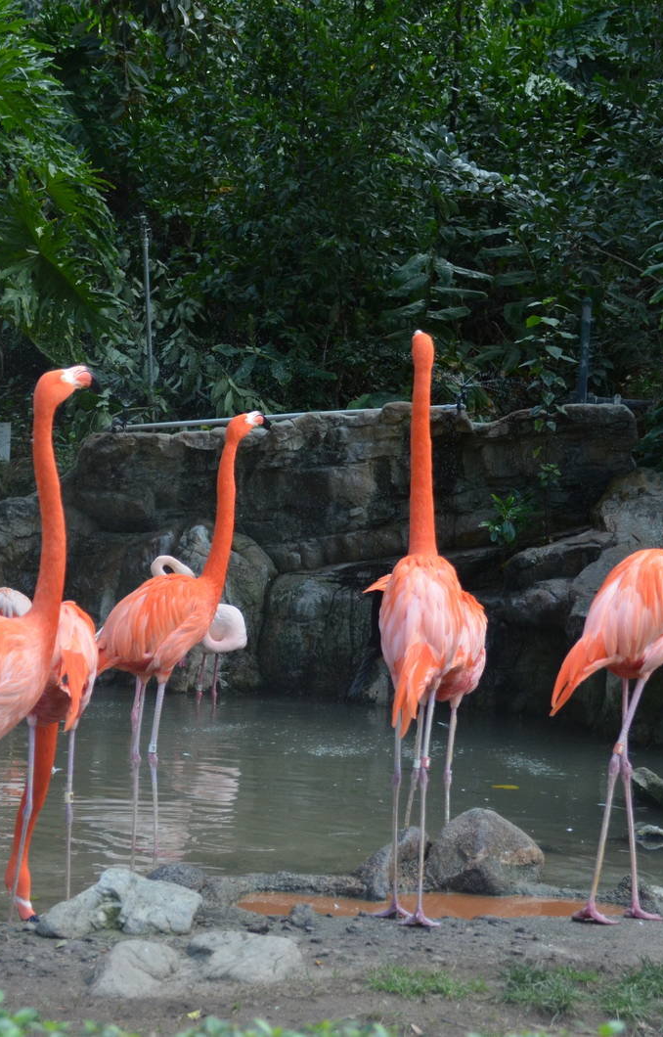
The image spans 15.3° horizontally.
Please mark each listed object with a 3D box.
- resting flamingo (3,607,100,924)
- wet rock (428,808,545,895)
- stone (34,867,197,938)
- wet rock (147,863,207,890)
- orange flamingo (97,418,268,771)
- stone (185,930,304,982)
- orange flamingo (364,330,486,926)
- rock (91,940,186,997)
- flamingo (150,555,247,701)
[{"bbox_3d":[-0.644,0.576,5.700,0.220,0.750,0.470,0,1,-16],"label":"resting flamingo"},{"bbox_3d":[0.374,0.812,6.030,0.290,0.210,0.240,0,1,0],"label":"wet rock"},{"bbox_3d":[-0.472,0.853,5.470,0.360,0.140,0.250,0,1,0],"label":"stone"},{"bbox_3d":[-0.371,0.869,5.930,0.150,0.090,0.130,0,1,0],"label":"wet rock"},{"bbox_3d":[-0.456,0.344,7.350,0.550,1.280,0.270,-2,4,-28],"label":"orange flamingo"},{"bbox_3d":[-0.172,0.885,4.980,0.235,0.085,0.200,0,1,0],"label":"stone"},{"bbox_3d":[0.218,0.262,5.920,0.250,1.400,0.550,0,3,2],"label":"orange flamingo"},{"bbox_3d":[-0.408,0.963,5.270,0.210,0.100,0.190,0,3,0],"label":"rock"},{"bbox_3d":[-0.600,0.526,10.700,0.500,0.740,0.270,0,1,12],"label":"flamingo"}]

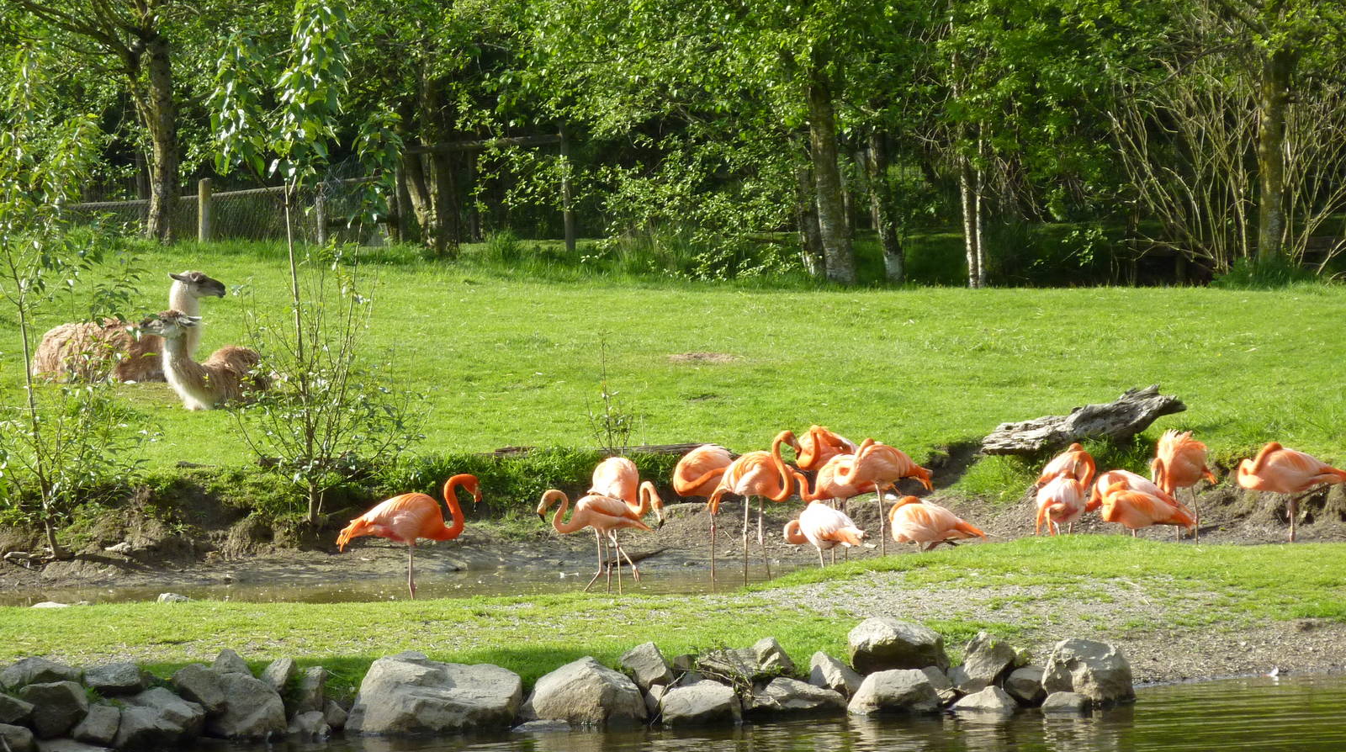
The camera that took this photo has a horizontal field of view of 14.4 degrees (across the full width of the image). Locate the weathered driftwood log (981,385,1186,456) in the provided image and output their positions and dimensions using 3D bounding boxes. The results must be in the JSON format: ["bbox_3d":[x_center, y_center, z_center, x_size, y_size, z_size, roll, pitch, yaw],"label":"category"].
[{"bbox_3d":[2.721,0.296,35.300,1.370,0.460,0.460,0,3,0],"label":"weathered driftwood log"}]

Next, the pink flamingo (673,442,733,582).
[{"bbox_3d":[0.301,0.827,31.400,0.570,0.855,0.280,-1,3,-18],"label":"pink flamingo"}]

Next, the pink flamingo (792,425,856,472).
[{"bbox_3d":[0.946,0.728,32.500,0.550,0.860,0.280,-3,4,-44],"label":"pink flamingo"}]

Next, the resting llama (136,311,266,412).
[{"bbox_3d":[-3.789,-0.135,42.800,0.500,0.786,1.250,2,4,37],"label":"resting llama"}]

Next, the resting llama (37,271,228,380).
[{"bbox_3d":[-4.781,-0.439,46.800,1.650,0.961,0.550,0,3,-5],"label":"resting llama"}]

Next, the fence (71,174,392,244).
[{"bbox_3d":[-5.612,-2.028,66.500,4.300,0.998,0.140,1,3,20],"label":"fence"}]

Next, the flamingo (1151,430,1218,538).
[{"bbox_3d":[3.044,0.745,31.700,0.290,0.845,0.520,2,4,41],"label":"flamingo"}]

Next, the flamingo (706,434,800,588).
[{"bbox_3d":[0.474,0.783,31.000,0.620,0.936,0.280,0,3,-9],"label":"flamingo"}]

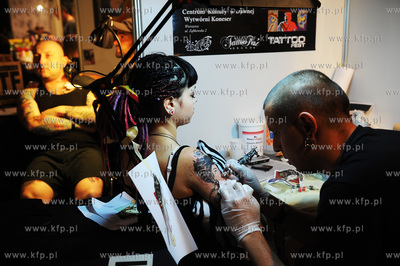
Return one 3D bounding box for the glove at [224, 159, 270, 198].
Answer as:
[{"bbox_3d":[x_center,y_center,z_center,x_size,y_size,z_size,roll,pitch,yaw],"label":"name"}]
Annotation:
[{"bbox_3d":[0.129,0.125,1.330,0.150,0.075,0.085,34,9,12],"label":"glove"}]

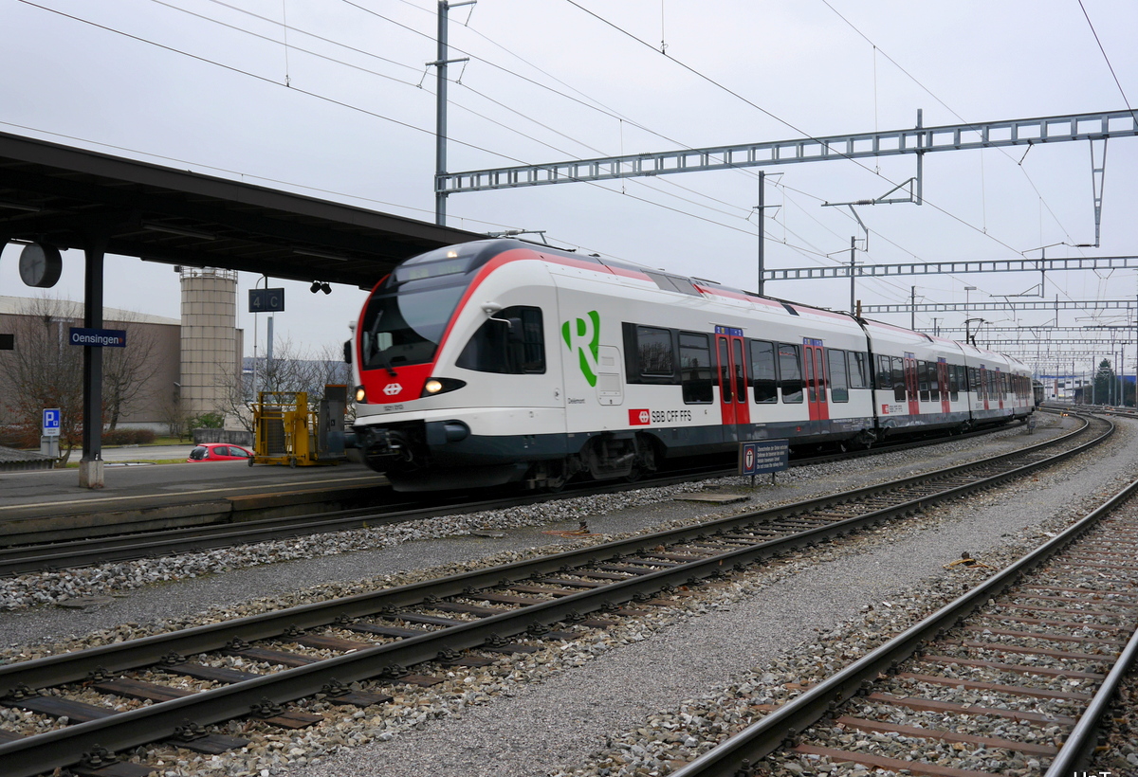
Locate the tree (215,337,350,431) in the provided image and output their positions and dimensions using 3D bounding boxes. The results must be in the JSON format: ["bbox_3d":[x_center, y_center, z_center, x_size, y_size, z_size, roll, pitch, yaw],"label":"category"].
[{"bbox_3d":[-11.673,0.465,51.000,5.500,5.300,5.200,0,0,-13],"label":"tree"}]

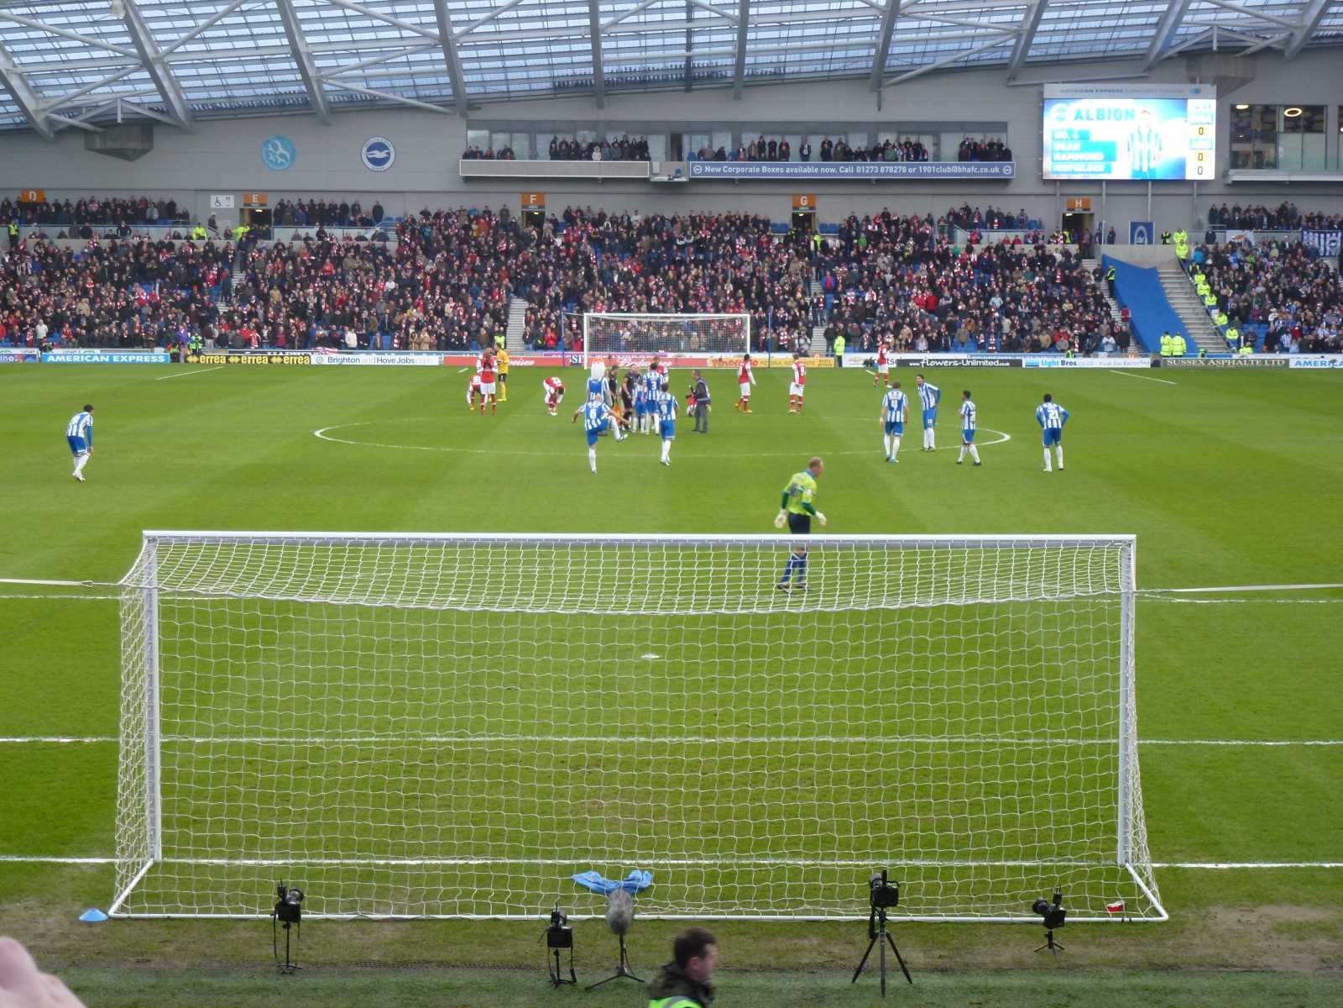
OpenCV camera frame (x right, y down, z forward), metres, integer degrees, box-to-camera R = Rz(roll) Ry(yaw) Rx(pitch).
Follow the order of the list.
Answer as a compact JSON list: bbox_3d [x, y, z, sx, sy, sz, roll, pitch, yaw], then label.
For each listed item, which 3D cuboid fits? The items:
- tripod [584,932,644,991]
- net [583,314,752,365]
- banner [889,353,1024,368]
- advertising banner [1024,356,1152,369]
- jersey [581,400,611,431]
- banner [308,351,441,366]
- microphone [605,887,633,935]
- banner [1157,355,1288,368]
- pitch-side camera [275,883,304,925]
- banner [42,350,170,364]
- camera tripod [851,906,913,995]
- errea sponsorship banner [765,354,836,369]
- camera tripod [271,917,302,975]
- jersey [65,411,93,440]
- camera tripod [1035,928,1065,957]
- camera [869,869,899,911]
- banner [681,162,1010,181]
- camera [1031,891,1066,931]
[{"bbox_3d":[-0.352,2.891,16.134,0.400,0.350,0.380,0,5,0],"label":"tripod"},{"bbox_3d":[-0.192,-7.412,115.300,7.560,2.520,1.700,0,5,0],"label":"net"},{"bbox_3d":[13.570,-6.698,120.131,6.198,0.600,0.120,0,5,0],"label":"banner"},{"bbox_3d":[19.499,-6.624,118.200,6.150,0.550,0.120,0,5,0],"label":"advertising banner"},{"bbox_3d":[-1.660,-1.899,54.656,0.640,0.660,0.360,0,5,3],"label":"jersey"},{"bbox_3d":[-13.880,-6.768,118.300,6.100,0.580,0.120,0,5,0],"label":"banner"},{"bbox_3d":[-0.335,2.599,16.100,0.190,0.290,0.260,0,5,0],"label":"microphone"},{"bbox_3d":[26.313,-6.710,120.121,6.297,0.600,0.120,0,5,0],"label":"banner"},{"bbox_3d":[-2.482,2.611,16.410,0.160,0.230,0.190,2,13,14],"label":"pitch-side camera"},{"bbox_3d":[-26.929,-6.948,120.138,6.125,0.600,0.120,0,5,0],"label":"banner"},{"bbox_3d":[1.342,2.835,16.006,0.380,0.510,0.340,0,5,0],"label":"camera tripod"},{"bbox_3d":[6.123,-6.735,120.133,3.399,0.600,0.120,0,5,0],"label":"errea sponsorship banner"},{"bbox_3d":[-2.500,2.852,16.384,0.200,0.350,0.200,0,5,0],"label":"camera tripod"},{"bbox_3d":[-12.484,-1.653,53.200,0.380,0.640,0.500,20,-6,-32],"label":"jersey"},{"bbox_3d":[2.533,2.928,16.887,0.200,0.170,0.180,0,5,0],"label":"camera tripod"},{"bbox_3d":[1.354,2.461,16.030,0.170,0.230,0.250,-1,14,-17],"label":"camera"},{"bbox_3d":[9.562,-17.673,134.000,17.200,0.980,0.150,0,5,0],"label":"banner"},{"bbox_3d":[2.519,2.712,16.820,0.170,0.220,0.240,-4,15,-40],"label":"camera"}]

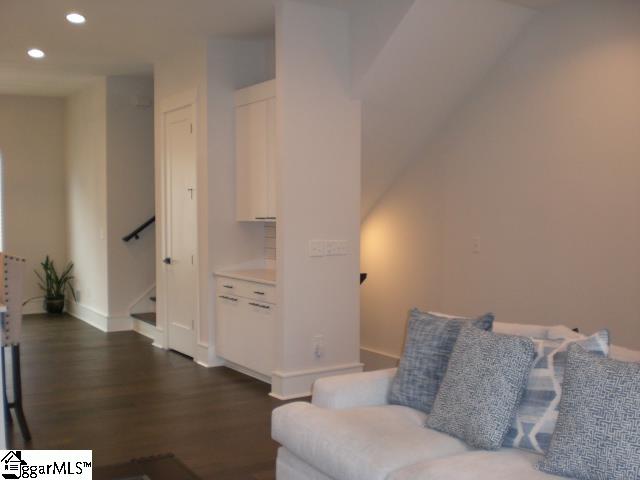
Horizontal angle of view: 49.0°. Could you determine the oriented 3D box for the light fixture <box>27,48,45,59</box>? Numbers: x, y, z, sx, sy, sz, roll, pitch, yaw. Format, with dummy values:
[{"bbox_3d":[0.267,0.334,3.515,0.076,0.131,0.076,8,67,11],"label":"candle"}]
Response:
[{"bbox_3d":[-2.809,-1.844,6.945,0.160,0.040,0.160,-2,3,-34],"label":"light fixture"}]

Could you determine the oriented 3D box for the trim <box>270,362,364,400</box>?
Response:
[{"bbox_3d":[-0.014,1.141,5.798,0.821,0.201,0.200,-2,3,-34],"label":"trim"}]

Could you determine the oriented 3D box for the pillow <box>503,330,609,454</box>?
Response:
[{"bbox_3d":[0.936,0.644,2.905,0.480,0.480,0.150,-5,-21,38],"label":"pillow"}]

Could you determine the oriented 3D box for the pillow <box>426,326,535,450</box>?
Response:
[{"bbox_3d":[0.736,0.667,3.251,0.160,0.492,0.469,27,-11,-30],"label":"pillow"}]

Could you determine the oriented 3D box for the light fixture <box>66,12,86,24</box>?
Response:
[{"bbox_3d":[-1.962,-1.778,5.654,0.150,0.040,0.150,-2,3,-34],"label":"light fixture"}]

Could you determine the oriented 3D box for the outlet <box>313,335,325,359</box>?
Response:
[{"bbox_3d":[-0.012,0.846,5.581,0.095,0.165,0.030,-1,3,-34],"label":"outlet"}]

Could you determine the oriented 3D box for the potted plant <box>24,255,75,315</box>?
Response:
[{"bbox_3d":[-3.681,0.664,9.602,0.580,0.800,0.460,-1,3,-34],"label":"potted plant"}]

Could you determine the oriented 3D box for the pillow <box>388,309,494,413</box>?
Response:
[{"bbox_3d":[0.619,0.632,3.646,0.502,0.517,0.160,3,-18,43],"label":"pillow"}]

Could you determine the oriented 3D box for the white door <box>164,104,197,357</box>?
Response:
[{"bbox_3d":[-1.383,-0.086,7.081,0.050,2.453,0.692,-2,3,-34],"label":"white door"}]

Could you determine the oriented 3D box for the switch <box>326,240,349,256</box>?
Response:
[{"bbox_3d":[0.149,0.066,5.667,0.225,0.120,0.020,-1,3,-34],"label":"switch"}]

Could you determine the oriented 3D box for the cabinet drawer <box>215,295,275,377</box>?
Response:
[{"bbox_3d":[-0.472,0.788,6.103,0.420,0.590,1.030,-1,3,-34],"label":"cabinet drawer"}]

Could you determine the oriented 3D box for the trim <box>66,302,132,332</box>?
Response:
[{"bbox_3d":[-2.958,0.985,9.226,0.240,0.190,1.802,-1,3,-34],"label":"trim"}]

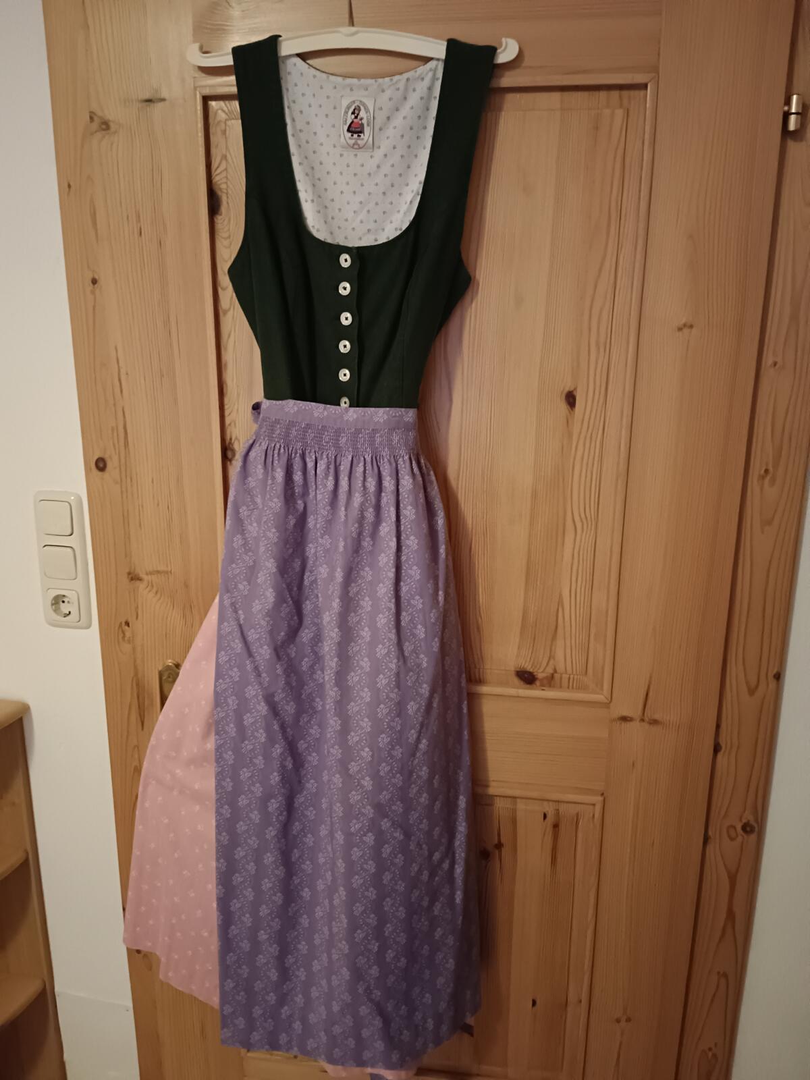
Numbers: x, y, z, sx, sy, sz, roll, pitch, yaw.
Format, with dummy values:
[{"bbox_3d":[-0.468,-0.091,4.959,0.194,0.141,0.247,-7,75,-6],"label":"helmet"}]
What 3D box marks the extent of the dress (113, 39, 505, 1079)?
[{"bbox_3d":[-0.170,0.119,1.101,0.585,1.470,0.150,3,14,8],"label":"dress"}]

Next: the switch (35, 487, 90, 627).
[{"bbox_3d":[-0.526,0.030,1.247,0.082,0.222,0.013,3,14,8],"label":"switch"}]

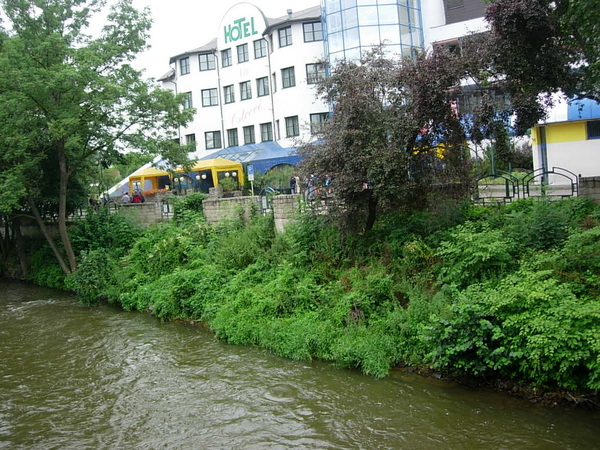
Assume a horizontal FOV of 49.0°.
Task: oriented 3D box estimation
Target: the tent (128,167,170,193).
[{"bbox_3d":[-14.989,-4.251,65.826,3.000,2.650,3.000,-7,4,-42],"label":"tent"}]

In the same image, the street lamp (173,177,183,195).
[{"bbox_3d":[-9.636,-2.658,53.063,0.800,2.500,0.400,-5,3,0],"label":"street lamp"}]

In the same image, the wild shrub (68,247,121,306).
[{"bbox_3d":[-11.286,2.815,36.000,2.900,3.000,2.600,-5,3,0],"label":"wild shrub"}]

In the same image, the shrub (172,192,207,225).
[{"bbox_3d":[-6.593,-0.984,39.300,2.000,1.900,1.700,-5,3,0],"label":"shrub"}]

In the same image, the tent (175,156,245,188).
[{"bbox_3d":[-8.008,-4.233,57.134,3.000,2.650,6.000,-7,4,-42],"label":"tent"}]

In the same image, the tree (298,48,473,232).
[{"bbox_3d":[3.180,-3.143,24.500,6.300,6.700,5.800,-5,3,0],"label":"tree"}]

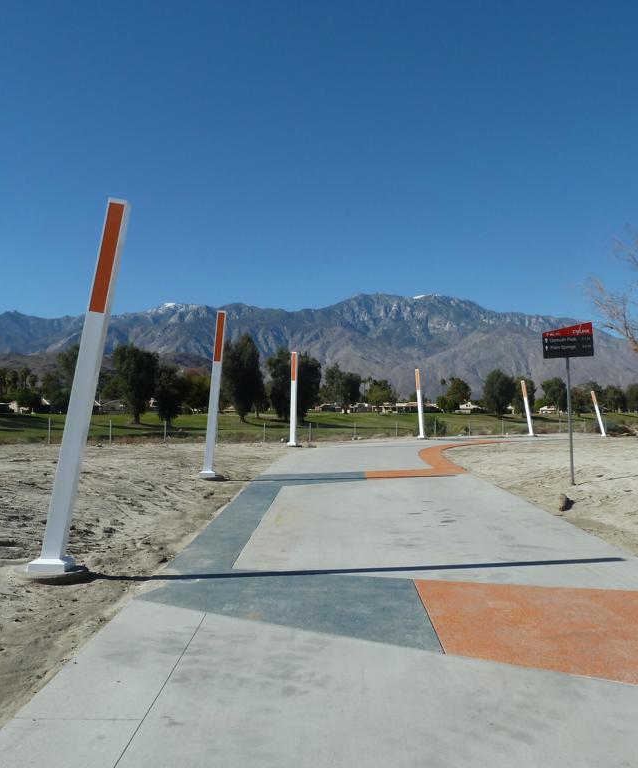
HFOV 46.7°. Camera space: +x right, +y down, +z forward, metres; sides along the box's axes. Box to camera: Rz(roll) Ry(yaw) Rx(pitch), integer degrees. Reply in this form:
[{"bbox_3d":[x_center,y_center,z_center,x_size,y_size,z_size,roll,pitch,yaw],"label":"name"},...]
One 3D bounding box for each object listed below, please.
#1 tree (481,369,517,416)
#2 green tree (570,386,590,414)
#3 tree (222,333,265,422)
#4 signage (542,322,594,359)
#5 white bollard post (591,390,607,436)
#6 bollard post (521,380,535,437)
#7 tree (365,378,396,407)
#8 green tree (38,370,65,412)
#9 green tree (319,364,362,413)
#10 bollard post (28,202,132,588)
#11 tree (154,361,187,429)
[{"bbox_3d":[33.043,1.597,135.000,6.024,8.854,5.723,0,-2,0],"label":"tree"},{"bbox_3d":[50.022,3.264,142.000,3.840,5.570,4.000,0,-2,0],"label":"green tree"},{"bbox_3d":[-8.838,-0.756,86.000,5.470,10.470,5.300,0,-2,0],"label":"tree"},{"bbox_3d":[4.319,-0.753,12.800,0.860,0.610,0.050,-2,-2,5],"label":"signage"},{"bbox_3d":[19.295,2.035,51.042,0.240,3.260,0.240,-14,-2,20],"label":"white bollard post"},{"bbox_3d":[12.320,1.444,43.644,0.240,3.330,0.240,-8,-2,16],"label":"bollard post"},{"bbox_3d":[16.217,2.901,195.000,7.911,8.702,7.515,0,-2,0],"label":"tree"},{"bbox_3d":[-53.651,1.318,150.000,6.090,8.920,6.000,0,-2,0],"label":"green tree"},{"bbox_3d":[5.379,1.001,185.000,10.507,12.759,9.982,0,-2,0],"label":"green tree"},{"bbox_3d":[-2.124,-0.018,6.765,0.290,3.438,0.290,9,-6,-3],"label":"bollard post"},{"bbox_3d":[-13.856,1.073,69.000,2.986,6.158,2.837,0,-2,0],"label":"tree"}]

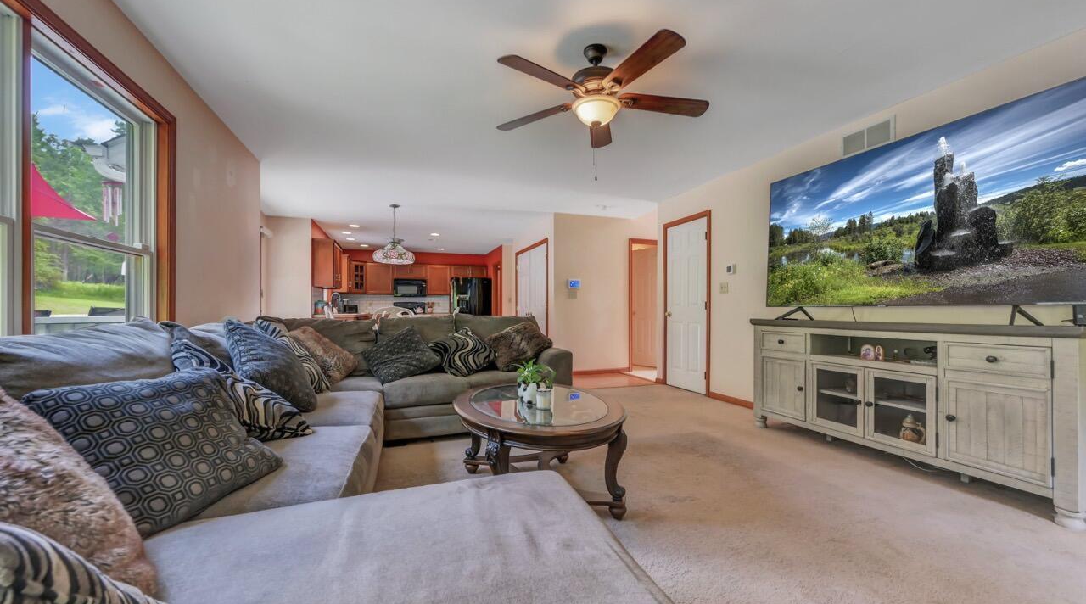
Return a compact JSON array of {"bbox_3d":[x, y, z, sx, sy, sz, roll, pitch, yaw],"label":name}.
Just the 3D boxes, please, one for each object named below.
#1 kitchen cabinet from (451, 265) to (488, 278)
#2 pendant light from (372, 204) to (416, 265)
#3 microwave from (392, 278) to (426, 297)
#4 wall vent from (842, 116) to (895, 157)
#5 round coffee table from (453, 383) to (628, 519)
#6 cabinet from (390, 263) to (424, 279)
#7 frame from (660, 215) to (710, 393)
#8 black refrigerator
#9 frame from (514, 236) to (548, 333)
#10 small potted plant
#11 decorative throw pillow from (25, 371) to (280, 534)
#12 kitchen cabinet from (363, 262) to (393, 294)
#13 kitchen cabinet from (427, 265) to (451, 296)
[{"bbox_3d":[-2.012,-0.785,11.280,0.940,0.350,0.330,0,-1,-18],"label":"kitchen cabinet"},{"bbox_3d":[-2.119,-0.974,6.012,0.600,0.790,0.600,0,-1,-18],"label":"pendant light"},{"bbox_3d":[-3.381,-0.340,10.777,0.765,0.430,0.400,0,-1,-18],"label":"microwave"},{"bbox_3d":[2.419,-1.220,3.164,0.020,0.190,0.395,0,-1,-18],"label":"wall vent"},{"bbox_3d":[-0.031,0.795,2.313,0.880,0.502,1.160,0,-1,-18],"label":"round coffee table"},{"bbox_3d":[-3.229,-0.736,10.225,0.765,0.375,0.325,0,-1,-19],"label":"cabinet"},{"bbox_3d":[1.774,0.022,5.190,0.100,2.100,0.900,0,-1,-18],"label":"frame"},{"bbox_3d":[-1.816,0.320,10.445,0.910,1.755,0.800,0,-1,-19],"label":"black refrigerator"},{"bbox_3d":[-0.215,0.088,7.440,0.060,2.070,1.600,0,-1,-19],"label":"frame"},{"bbox_3d":[-0.037,0.424,2.300,0.200,0.240,0.180,0,-1,-18],"label":"small potted plant"},{"bbox_3d":[-1.090,0.405,1.252,0.460,0.170,0.460,45,14,12],"label":"decorative throw pillow"},{"bbox_3d":[-3.879,-0.555,10.002,0.600,0.740,0.325,0,-1,-19],"label":"kitchen cabinet"},{"bbox_3d":[-2.597,-0.545,10.442,0.555,0.740,0.325,0,-1,-19],"label":"kitchen cabinet"}]

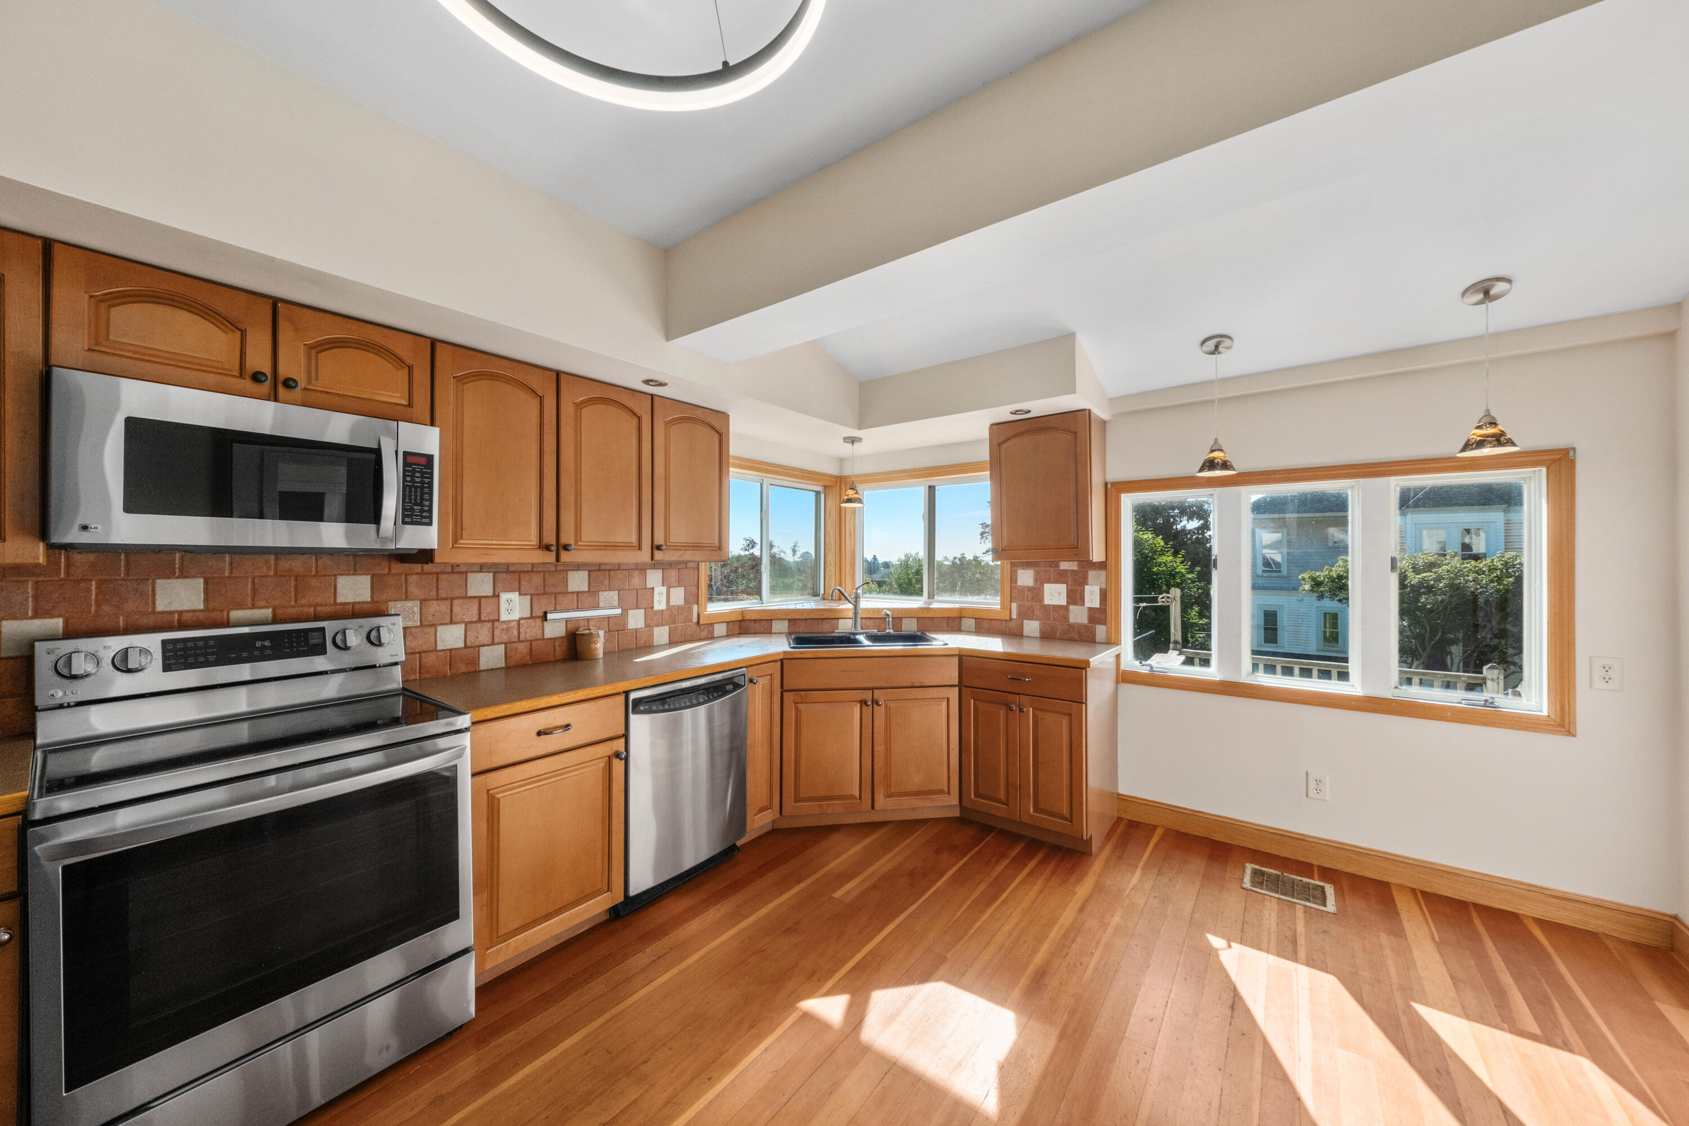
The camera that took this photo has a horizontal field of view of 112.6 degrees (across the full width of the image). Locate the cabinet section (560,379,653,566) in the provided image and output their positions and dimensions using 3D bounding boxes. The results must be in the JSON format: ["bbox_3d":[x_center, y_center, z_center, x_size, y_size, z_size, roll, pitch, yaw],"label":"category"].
[{"bbox_3d":[-1.020,-0.380,2.405,0.022,0.752,0.417,0,0,37],"label":"cabinet section"}]

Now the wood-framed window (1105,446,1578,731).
[{"bbox_3d":[2.104,0.111,2.612,1.607,1.071,0.100,0,0,37],"label":"wood-framed window"}]

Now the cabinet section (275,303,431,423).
[{"bbox_3d":[-1.532,-0.618,1.780,0.020,0.280,0.374,0,0,37],"label":"cabinet section"}]

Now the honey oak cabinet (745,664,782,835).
[{"bbox_3d":[-0.623,0.886,2.890,0.590,0.785,0.225,0,0,37],"label":"honey oak cabinet"}]

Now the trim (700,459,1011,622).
[{"bbox_3d":[-0.006,-0.146,3.790,1.820,1.000,0.900,0,0,-8],"label":"trim"}]

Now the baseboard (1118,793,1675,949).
[{"bbox_3d":[2.168,1.288,2.480,1.756,0.120,0.020,0,0,36],"label":"baseboard"}]

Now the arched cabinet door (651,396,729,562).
[{"bbox_3d":[-0.749,-0.382,2.758,0.022,0.752,0.458,0,0,37],"label":"arched cabinet door"}]

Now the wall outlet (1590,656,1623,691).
[{"bbox_3d":[2.781,0.405,2.052,0.073,0.117,0.010,0,0,37],"label":"wall outlet"}]

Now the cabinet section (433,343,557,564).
[{"bbox_3d":[-1.271,-0.378,2.076,0.022,0.752,0.403,0,0,37],"label":"cabinet section"}]

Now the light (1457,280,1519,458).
[{"bbox_3d":[2.291,-0.682,2.002,0.148,0.605,0.148,0,0,37],"label":"light"}]

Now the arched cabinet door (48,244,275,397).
[{"bbox_3d":[-1.743,-0.605,1.461,0.022,0.291,0.359,0,0,37],"label":"arched cabinet door"}]

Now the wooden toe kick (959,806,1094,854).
[{"bbox_3d":[0.893,1.305,2.820,0.670,0.100,0.020,0,0,37],"label":"wooden toe kick"}]

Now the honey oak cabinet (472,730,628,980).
[{"bbox_3d":[-1.230,0.963,2.117,0.600,0.618,0.512,0,0,37],"label":"honey oak cabinet"}]

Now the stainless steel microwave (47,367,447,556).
[{"bbox_3d":[-1.742,-0.245,1.709,0.400,0.420,0.757,0,0,37],"label":"stainless steel microwave"}]

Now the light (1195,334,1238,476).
[{"bbox_3d":[1.649,-0.692,2.495,0.150,0.615,0.150,0,0,37],"label":"light"}]

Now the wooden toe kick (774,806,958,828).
[{"bbox_3d":[0.136,1.317,2.983,1.007,0.106,0.018,0,0,-8],"label":"wooden toe kick"}]

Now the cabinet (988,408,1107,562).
[{"bbox_3d":[1.120,-0.389,3.091,0.525,0.760,0.320,0,0,37],"label":"cabinet"}]

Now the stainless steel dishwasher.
[{"bbox_3d":[-0.865,0.930,2.547,0.610,0.875,0.605,0,0,37],"label":"stainless steel dishwasher"}]

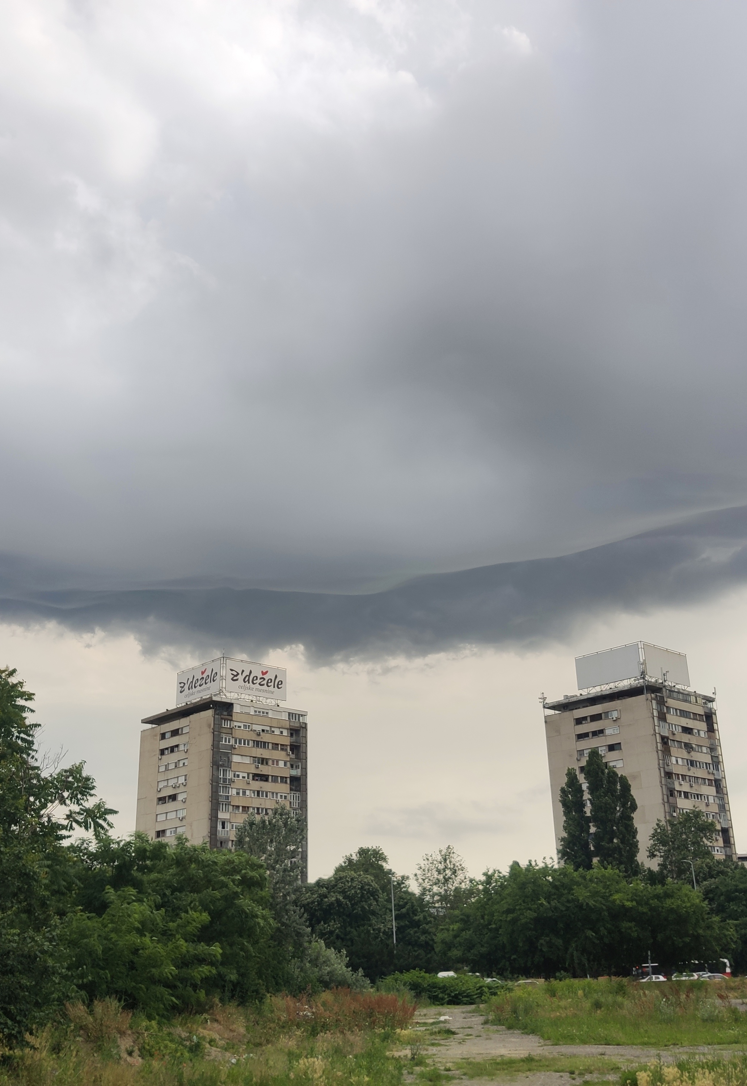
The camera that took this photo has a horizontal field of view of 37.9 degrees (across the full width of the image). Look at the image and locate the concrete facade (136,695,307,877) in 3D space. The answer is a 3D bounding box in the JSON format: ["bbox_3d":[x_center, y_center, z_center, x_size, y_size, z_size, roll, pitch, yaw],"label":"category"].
[{"bbox_3d":[-26.060,52.970,189.250,21.200,46.110,22.500,17,-28,-39],"label":"concrete facade"}]

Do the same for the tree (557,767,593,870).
[{"bbox_3d":[28.140,45.260,149.150,4.500,28.650,4.500,-5,-21,9],"label":"tree"}]

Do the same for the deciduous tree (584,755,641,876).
[{"bbox_3d":[33.480,43.780,148.570,6.900,30.710,6.900,-6,-22,11],"label":"deciduous tree"}]

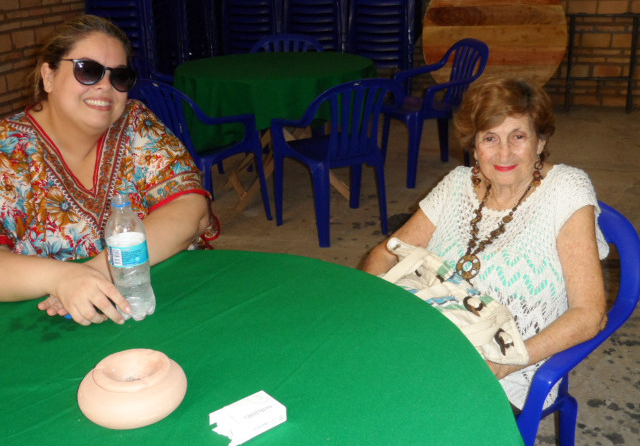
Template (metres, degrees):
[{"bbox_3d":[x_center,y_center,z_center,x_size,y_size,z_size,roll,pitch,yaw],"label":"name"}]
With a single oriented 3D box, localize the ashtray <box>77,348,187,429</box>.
[{"bbox_3d":[-0.255,0.222,1.040,0.146,0.068,0.146,-2,20,0],"label":"ashtray"}]

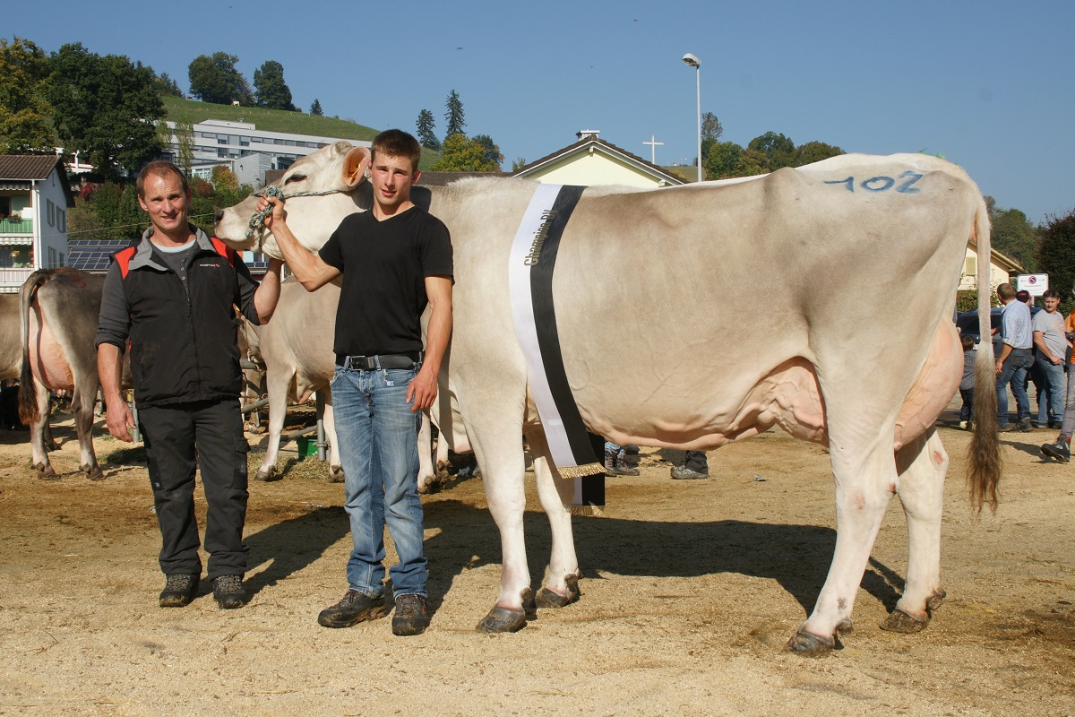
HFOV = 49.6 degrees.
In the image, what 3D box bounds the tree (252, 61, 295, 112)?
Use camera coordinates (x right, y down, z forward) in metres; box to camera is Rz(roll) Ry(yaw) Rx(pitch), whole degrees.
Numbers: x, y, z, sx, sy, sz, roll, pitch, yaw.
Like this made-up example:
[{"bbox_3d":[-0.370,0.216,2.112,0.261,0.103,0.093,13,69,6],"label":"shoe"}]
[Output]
[{"bbox_3d":[-78.162,-80.948,345.000,12.200,15.200,11.500,0,1,-13],"label":"tree"}]

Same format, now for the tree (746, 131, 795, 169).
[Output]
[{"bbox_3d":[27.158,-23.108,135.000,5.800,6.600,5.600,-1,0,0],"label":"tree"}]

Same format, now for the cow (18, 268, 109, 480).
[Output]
[{"bbox_3d":[-3.220,0.095,9.450,0.680,1.540,2.350,0,1,20],"label":"cow"}]

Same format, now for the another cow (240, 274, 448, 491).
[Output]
[{"bbox_3d":[-1.470,0.170,8.550,2.250,1.500,0.650,-1,0,34],"label":"another cow"}]

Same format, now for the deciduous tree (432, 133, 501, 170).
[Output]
[{"bbox_3d":[-10.031,-27.017,160.000,9.400,8.300,8.500,0,1,-4],"label":"deciduous tree"}]

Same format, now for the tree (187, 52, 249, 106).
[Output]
[{"bbox_3d":[-94.617,-82.541,345.000,18.000,16.000,15.500,0,1,-15],"label":"tree"}]

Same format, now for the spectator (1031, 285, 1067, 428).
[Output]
[{"bbox_3d":[6.282,0.005,14.300,0.520,1.720,0.360,0,1,-38],"label":"spectator"}]

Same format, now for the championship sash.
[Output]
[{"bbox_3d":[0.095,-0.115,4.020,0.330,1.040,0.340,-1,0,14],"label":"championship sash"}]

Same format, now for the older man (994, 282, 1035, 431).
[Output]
[{"bbox_3d":[5.607,-0.016,13.700,0.480,1.730,0.520,-1,0,39],"label":"older man"}]

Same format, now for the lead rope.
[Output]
[{"bbox_3d":[-0.917,-0.549,4.390,0.380,0.220,0.180,-1,0,9],"label":"lead rope"}]

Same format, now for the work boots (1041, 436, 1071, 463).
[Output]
[{"bbox_3d":[4.384,0.769,9.850,0.290,0.175,0.115,22,-3,-8],"label":"work boots"}]

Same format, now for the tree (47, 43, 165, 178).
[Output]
[{"bbox_3d":[-57.414,-32.851,155.000,15.700,18.200,14.500,0,1,-20],"label":"tree"}]

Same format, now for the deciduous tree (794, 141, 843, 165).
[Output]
[{"bbox_3d":[32.662,-22.277,135.000,5.900,6.000,5.600,-1,0,0],"label":"deciduous tree"}]

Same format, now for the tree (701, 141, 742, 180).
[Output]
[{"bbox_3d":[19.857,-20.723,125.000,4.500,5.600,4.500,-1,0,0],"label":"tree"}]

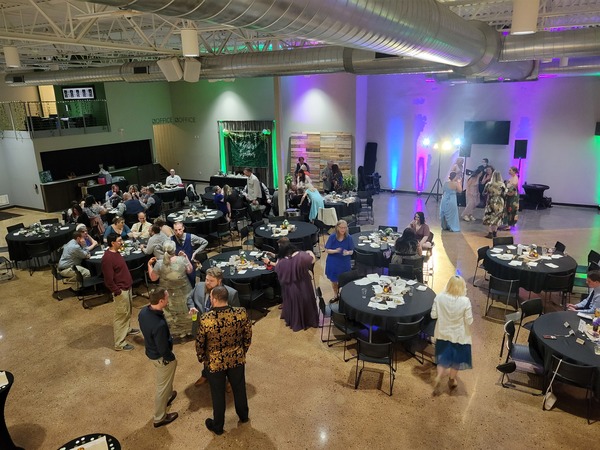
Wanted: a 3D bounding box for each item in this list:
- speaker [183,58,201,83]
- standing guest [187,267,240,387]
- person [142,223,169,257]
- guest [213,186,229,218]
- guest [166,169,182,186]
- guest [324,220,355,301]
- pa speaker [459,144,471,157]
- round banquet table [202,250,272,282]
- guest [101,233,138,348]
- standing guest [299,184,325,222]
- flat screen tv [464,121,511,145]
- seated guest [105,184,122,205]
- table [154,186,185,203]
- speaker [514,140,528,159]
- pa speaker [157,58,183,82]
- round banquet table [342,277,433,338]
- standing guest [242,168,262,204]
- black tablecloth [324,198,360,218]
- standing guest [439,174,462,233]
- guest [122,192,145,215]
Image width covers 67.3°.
[{"bbox_3d":[-2.573,-3.697,10.786,0.400,0.570,0.360,-10,42,-29],"label":"speaker"},{"bbox_3d":[-1.120,1.386,6.041,0.650,1.800,0.480,7,19,26],"label":"standing guest"},{"bbox_3d":[-3.121,0.602,9.841,0.750,1.250,0.530,3,17,17],"label":"person"},{"bbox_3d":[-2.211,-0.478,13.109,0.580,1.420,0.480,-1,16,0],"label":"guest"},{"bbox_3d":[-4.562,-1.369,16.460,0.570,1.300,0.750,-3,17,-3],"label":"guest"},{"bbox_3d":[0.755,0.675,8.527,0.540,1.630,0.380,-5,17,-11],"label":"guest"},{"bbox_3d":[5.507,-2.577,14.935,0.390,0.600,0.350,7,19,26],"label":"pa speaker"},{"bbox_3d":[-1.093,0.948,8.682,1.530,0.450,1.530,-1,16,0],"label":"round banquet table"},{"bbox_3d":[-2.920,1.059,7.274,0.480,1.820,0.540,-6,17,-14],"label":"guest"},{"bbox_3d":[0.346,-0.642,13.702,0.720,1.320,0.520,11,20,37],"label":"standing guest"},{"bbox_3d":[6.483,-3.193,15.644,1.460,0.820,0.080,7,18,28],"label":"flat screen tv"},{"bbox_3d":[-5.716,-0.634,14.186,0.540,1.280,0.750,-6,17,-17],"label":"seated guest"},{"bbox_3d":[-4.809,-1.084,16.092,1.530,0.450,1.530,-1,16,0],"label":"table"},{"bbox_3d":[7.181,-2.451,14.708,0.400,0.620,0.370,5,17,23],"label":"speaker"},{"bbox_3d":[-2.814,-3.479,9.988,0.360,0.520,0.310,5,51,21],"label":"pa speaker"},{"bbox_3d":[1.407,1.454,7.256,1.530,0.760,1.530,-2,16,0],"label":"round banquet table"},{"bbox_3d":[-1.467,-0.911,13.910,0.580,1.710,0.500,-8,18,-21],"label":"standing guest"},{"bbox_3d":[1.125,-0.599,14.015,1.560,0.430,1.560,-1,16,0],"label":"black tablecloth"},{"bbox_3d":[4.276,-0.654,12.653,0.540,1.660,0.420,3,17,17],"label":"standing guest"},{"bbox_3d":[-4.961,-0.385,13.513,0.580,1.240,0.750,-12,19,-34],"label":"guest"}]

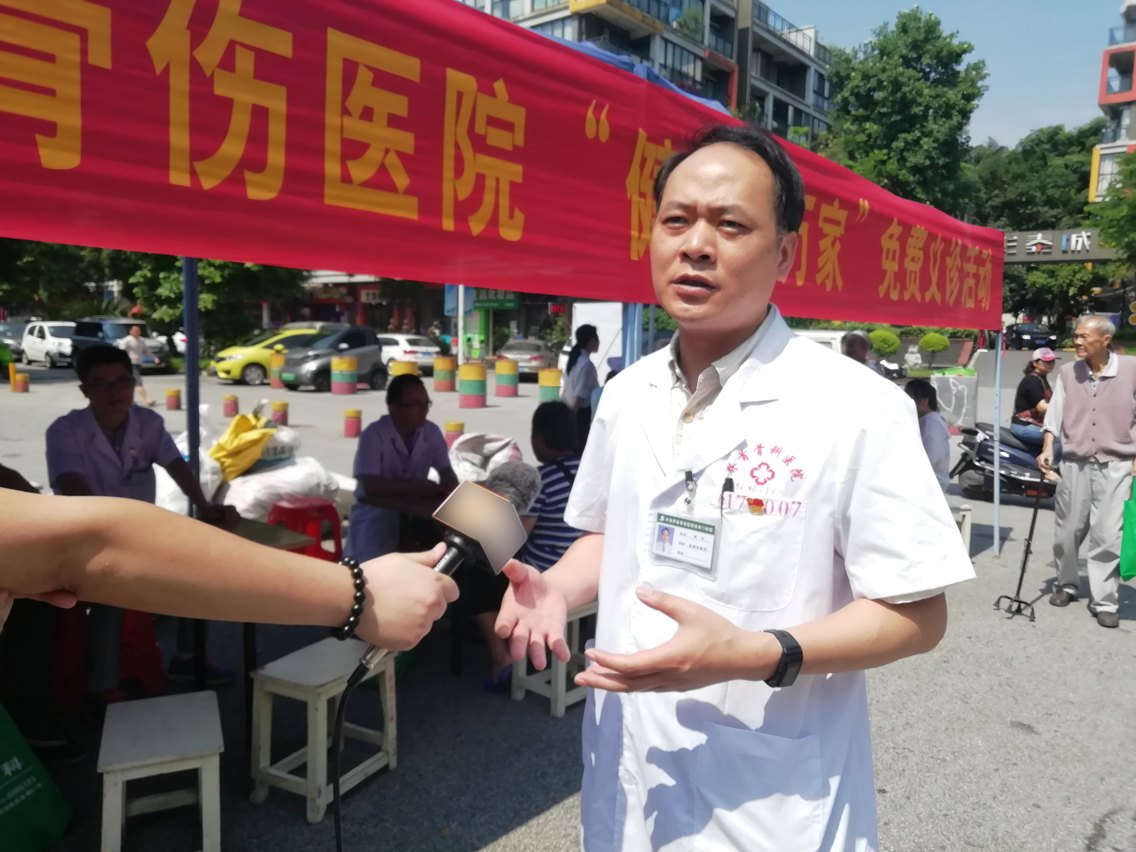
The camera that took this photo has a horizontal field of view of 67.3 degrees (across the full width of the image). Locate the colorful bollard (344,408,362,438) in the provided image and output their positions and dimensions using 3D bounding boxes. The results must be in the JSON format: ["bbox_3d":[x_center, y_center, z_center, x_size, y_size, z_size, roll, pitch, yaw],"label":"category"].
[{"bbox_3d":[-2.999,-0.036,11.900,0.245,0.375,0.245,2,6,0],"label":"colorful bollard"}]

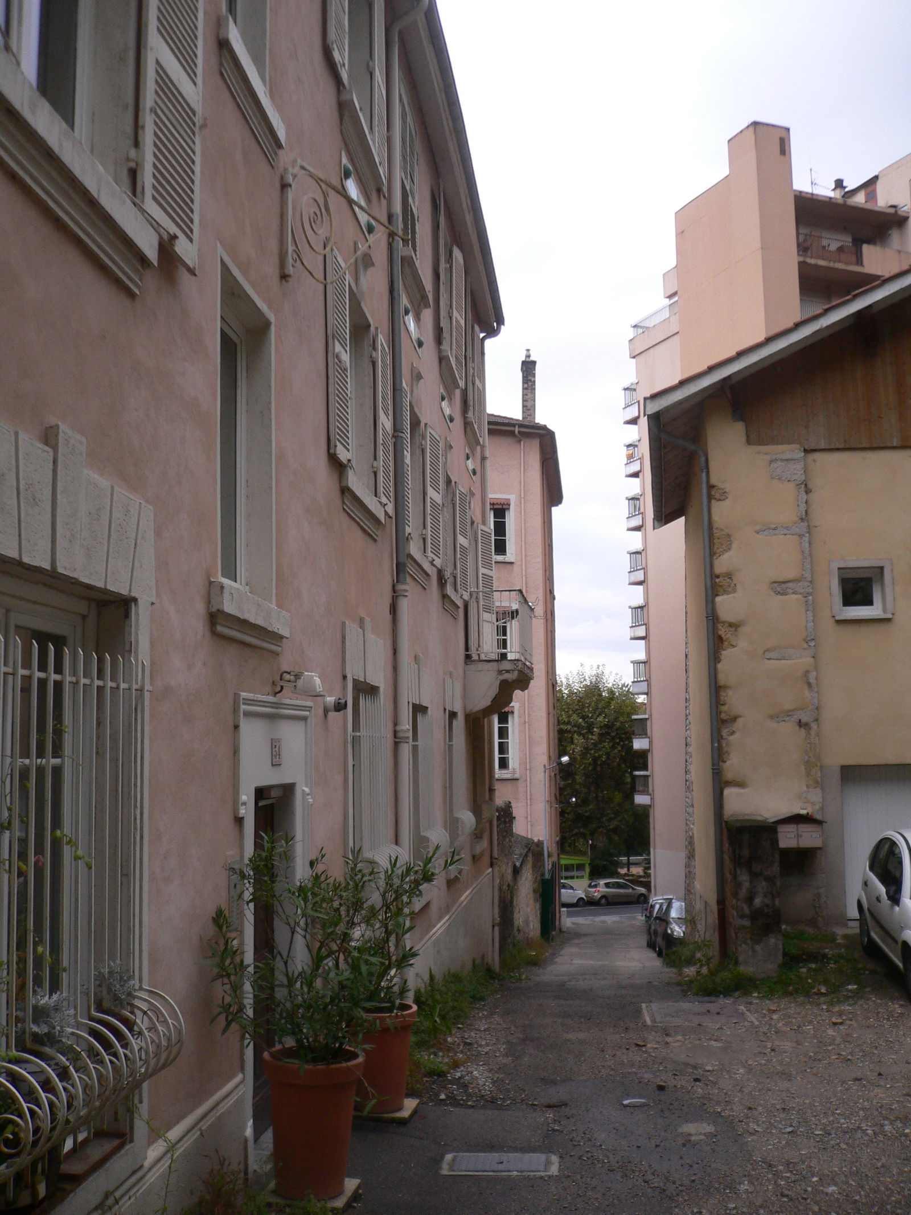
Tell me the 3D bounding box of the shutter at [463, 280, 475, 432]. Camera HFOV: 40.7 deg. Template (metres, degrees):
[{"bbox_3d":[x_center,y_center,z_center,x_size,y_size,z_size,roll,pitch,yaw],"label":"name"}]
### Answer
[{"bbox_3d":[0.220,-3.902,18.839,0.070,1.950,0.580,-2,-7,6],"label":"shutter"}]

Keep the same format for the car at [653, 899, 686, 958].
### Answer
[{"bbox_3d":[6.038,8.129,31.539,1.700,1.480,3.950,-2,-13,6],"label":"car"}]

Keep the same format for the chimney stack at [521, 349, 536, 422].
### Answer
[{"bbox_3d":[2.338,-7.106,39.300,0.470,2.400,0.600,0,-7,-8],"label":"chimney stack"}]

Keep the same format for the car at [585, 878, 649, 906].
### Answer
[{"bbox_3d":[9.513,16.606,72.000,4.000,1.490,1.750,1,-7,-19],"label":"car"}]

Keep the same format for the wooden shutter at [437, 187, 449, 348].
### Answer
[{"bbox_3d":[-0.171,-4.369,15.961,0.050,1.950,0.545,-1,-7,-1],"label":"wooden shutter"}]

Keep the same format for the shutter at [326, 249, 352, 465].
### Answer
[{"bbox_3d":[-0.827,-1.773,8.768,0.070,1.500,0.580,-2,-7,6],"label":"shutter"}]

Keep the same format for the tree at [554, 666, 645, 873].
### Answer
[{"bbox_3d":[9.817,11.815,87.933,9.000,14.889,9.000,-2,-7,6],"label":"tree"}]

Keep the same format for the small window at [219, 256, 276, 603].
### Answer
[{"bbox_3d":[-1.209,-0.899,6.639,0.200,1.680,1.080,-2,-7,6],"label":"small window"}]

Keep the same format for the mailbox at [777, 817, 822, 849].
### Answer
[{"bbox_3d":[3.933,2.611,14.200,0.550,0.360,0.360,-1,-6,-1],"label":"mailbox"}]

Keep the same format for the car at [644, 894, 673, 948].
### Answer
[{"bbox_3d":[6.537,9.277,36.600,1.750,1.520,4.200,-2,-12,6],"label":"car"}]

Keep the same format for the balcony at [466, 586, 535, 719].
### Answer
[{"bbox_3d":[0.725,0.778,19.021,0.820,1.760,3.300,-2,-7,6],"label":"balcony"}]

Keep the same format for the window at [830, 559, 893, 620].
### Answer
[{"bbox_3d":[5.552,-0.235,16.806,0.790,0.840,0.170,-2,-7,6],"label":"window"}]

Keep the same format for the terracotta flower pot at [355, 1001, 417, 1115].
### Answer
[{"bbox_3d":[-0.513,3.102,8.466,0.520,0.658,0.520,-1,-7,0],"label":"terracotta flower pot"}]

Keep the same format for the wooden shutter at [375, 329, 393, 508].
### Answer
[{"bbox_3d":[-0.641,-1.641,11.077,0.050,1.560,0.540,-2,-7,7],"label":"wooden shutter"}]

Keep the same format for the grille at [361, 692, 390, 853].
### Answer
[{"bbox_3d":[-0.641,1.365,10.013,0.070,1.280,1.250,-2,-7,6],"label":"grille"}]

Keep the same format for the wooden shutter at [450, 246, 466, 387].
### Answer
[{"bbox_3d":[0.046,-4.172,17.580,0.050,1.930,0.557,-3,-7,16],"label":"wooden shutter"}]

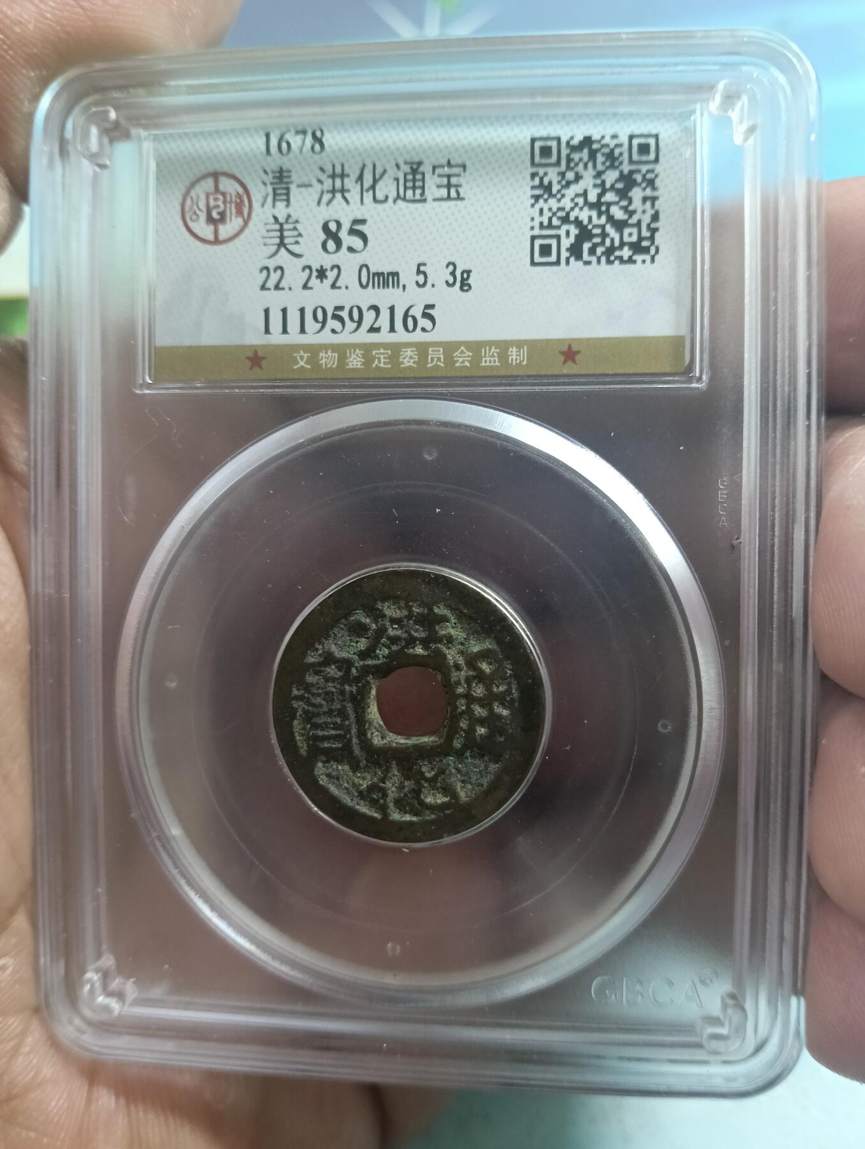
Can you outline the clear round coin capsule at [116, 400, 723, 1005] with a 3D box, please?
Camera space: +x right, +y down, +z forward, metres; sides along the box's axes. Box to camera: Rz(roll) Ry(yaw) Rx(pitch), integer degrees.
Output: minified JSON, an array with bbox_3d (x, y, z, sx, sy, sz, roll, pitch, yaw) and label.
[{"bbox_3d":[-0.001,0.010,0.074,0.048,0.048,0.006,0,2,6],"label":"clear round coin capsule"}]

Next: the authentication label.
[{"bbox_3d":[-0.001,-0.026,0.071,0.043,0.021,0.001,1,3,5],"label":"authentication label"}]

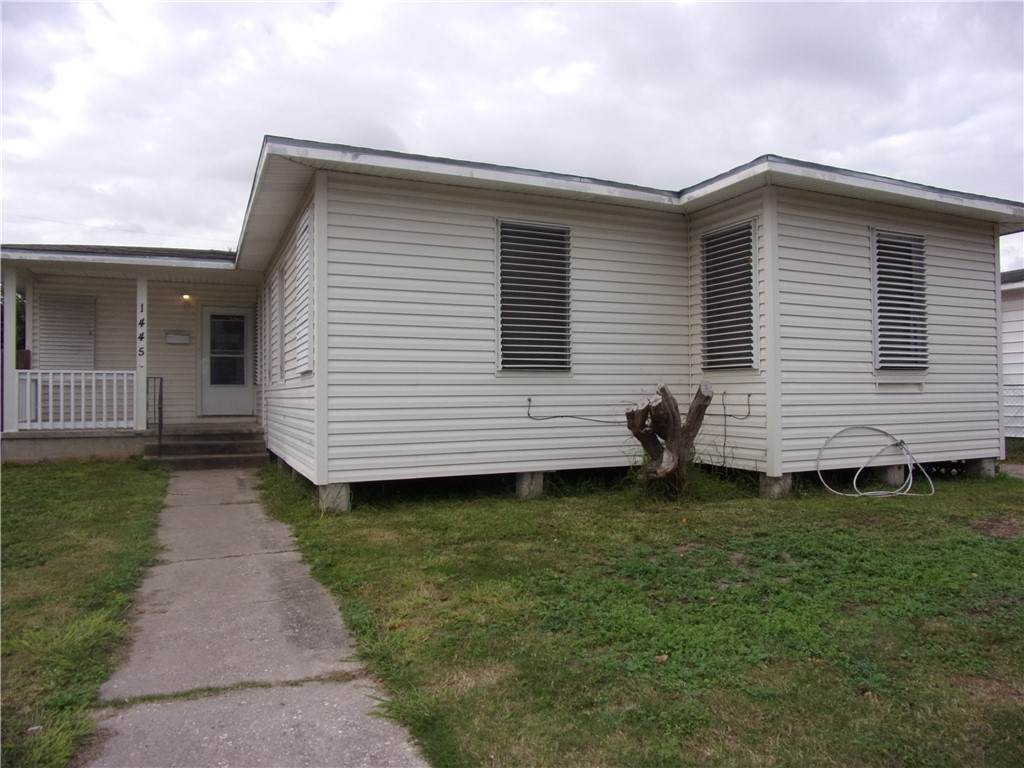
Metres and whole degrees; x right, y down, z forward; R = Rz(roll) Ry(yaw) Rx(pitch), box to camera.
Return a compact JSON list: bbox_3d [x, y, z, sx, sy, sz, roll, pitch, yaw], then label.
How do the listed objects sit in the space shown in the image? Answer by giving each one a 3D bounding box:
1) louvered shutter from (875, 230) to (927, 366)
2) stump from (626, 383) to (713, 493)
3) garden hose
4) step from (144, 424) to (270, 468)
[{"bbox_3d":[4.421,-0.938,7.990,0.800,1.520,0.080,0,-1,-25],"label":"louvered shutter"},{"bbox_3d":[1.698,0.573,7.650,0.900,1.170,0.620,-1,-1,13],"label":"stump"},{"bbox_3d":[3.800,0.788,7.380,1.100,0.700,0.450,0,-1,0],"label":"garden hose"},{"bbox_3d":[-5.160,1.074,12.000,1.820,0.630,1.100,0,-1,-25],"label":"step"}]

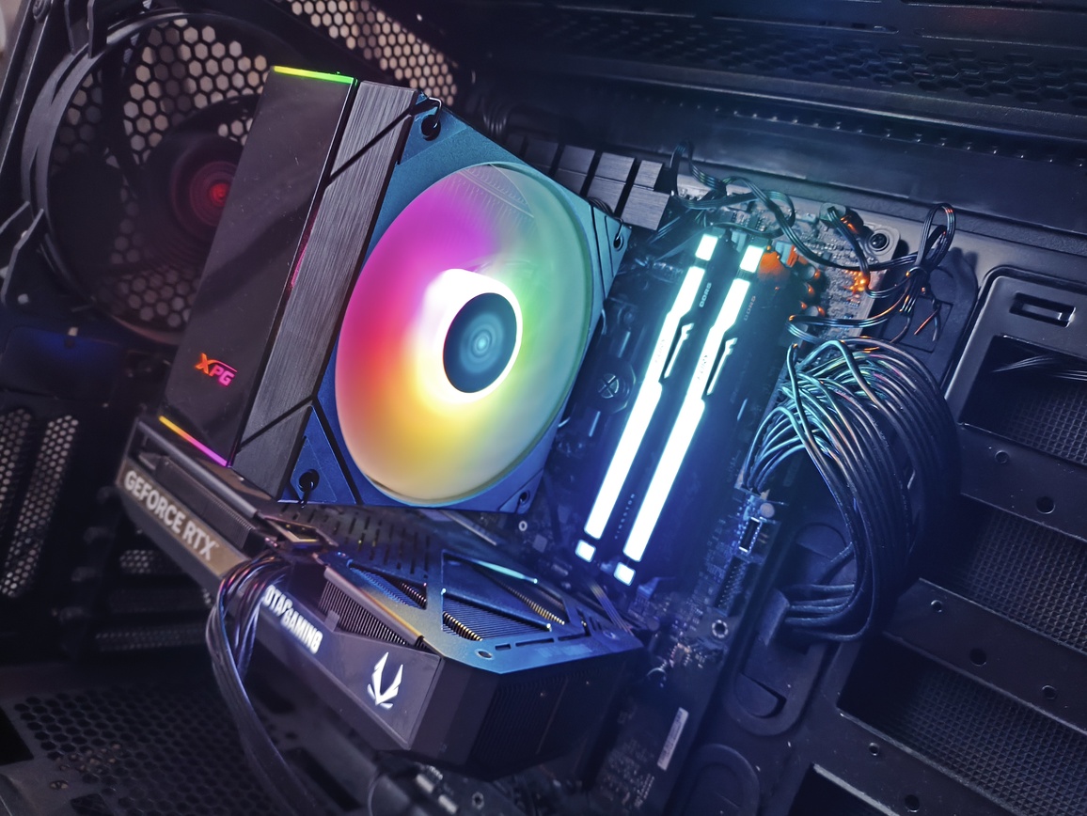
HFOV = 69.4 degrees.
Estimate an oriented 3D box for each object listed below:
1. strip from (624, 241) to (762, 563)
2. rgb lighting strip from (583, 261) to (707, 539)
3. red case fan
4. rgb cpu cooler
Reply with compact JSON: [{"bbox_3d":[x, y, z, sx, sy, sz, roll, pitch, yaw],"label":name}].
[{"bbox_3d":[0.054,0.000,0.278,0.007,0.118,0.008,24,7,35],"label":"strip"},{"bbox_3d":[0.038,-0.001,0.289,0.007,0.108,0.008,24,7,35],"label":"rgb lighting strip"},{"bbox_3d":[-0.131,-0.085,0.307,0.025,0.120,0.120,24,7,35],"label":"red case fan"},{"bbox_3d":[-0.039,-0.031,0.289,0.065,0.120,0.145,24,7,35],"label":"rgb cpu cooler"}]

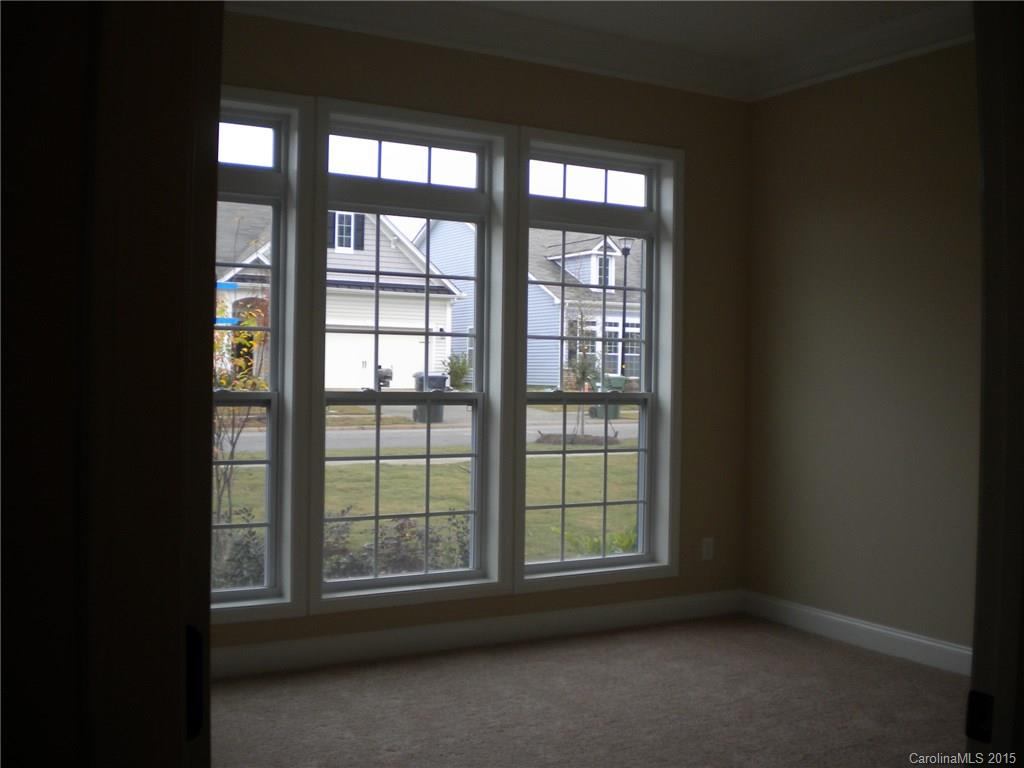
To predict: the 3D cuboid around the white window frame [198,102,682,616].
[{"bbox_3d":[-0.355,-0.108,4.458,2.650,2.070,0.130,1,1,-30],"label":"white window frame"}]

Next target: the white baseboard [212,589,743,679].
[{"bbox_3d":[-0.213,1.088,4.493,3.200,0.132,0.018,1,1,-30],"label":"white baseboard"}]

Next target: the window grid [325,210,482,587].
[{"bbox_3d":[-0.458,0.059,4.455,0.740,1.580,0.060,1,1,-30],"label":"window grid"}]

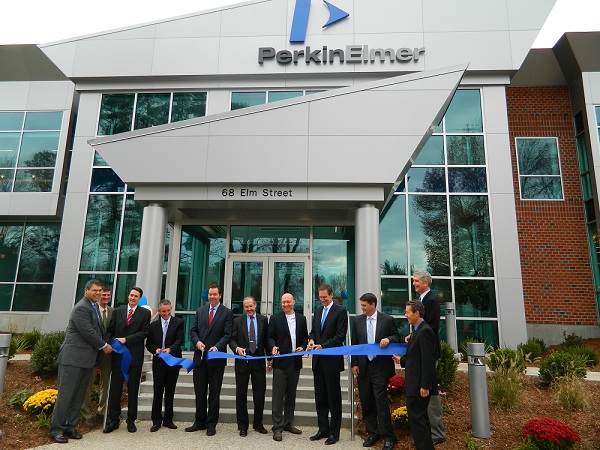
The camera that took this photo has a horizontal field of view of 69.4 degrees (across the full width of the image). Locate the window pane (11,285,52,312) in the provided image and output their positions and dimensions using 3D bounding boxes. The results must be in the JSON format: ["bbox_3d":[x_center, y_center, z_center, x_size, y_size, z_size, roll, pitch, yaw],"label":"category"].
[{"bbox_3d":[-9.376,2.564,15.216,1.309,0.915,0.060,1,-12,3],"label":"window pane"}]

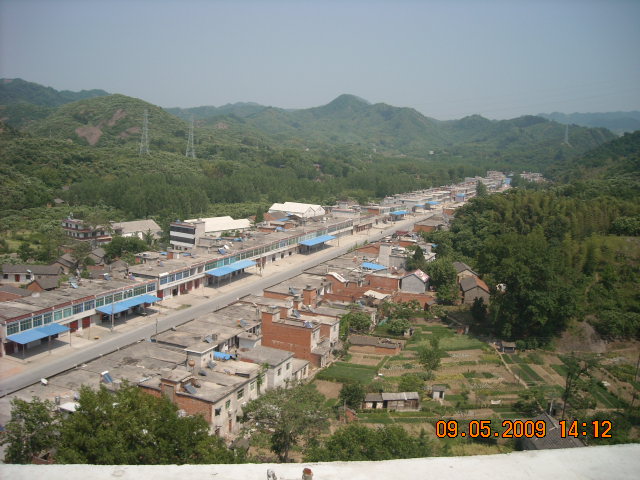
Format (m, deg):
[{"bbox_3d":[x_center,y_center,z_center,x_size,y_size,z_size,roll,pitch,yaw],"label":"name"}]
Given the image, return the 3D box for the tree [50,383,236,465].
[{"bbox_3d":[-22.281,25.211,82.956,23.310,13.270,15.150,1,10,0],"label":"tree"}]

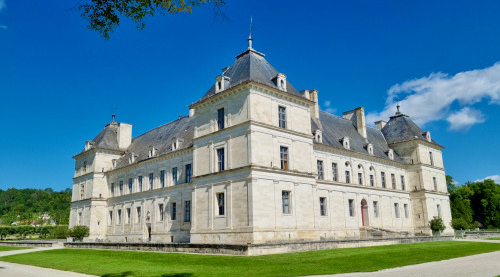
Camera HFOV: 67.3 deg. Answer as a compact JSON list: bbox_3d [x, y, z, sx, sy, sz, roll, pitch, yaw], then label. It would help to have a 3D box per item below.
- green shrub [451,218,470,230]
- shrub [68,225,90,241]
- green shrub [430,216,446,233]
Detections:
[{"bbox_3d":[31.200,12.643,55.656,2.500,1.700,2.400,12,-19,-42],"label":"green shrub"},{"bbox_3d":[-24.140,13.462,53.321,2.300,2.100,2.400,12,-19,-42],"label":"shrub"},{"bbox_3d":[26.022,11.857,51.892,2.000,2.200,2.000,12,-19,-42],"label":"green shrub"}]

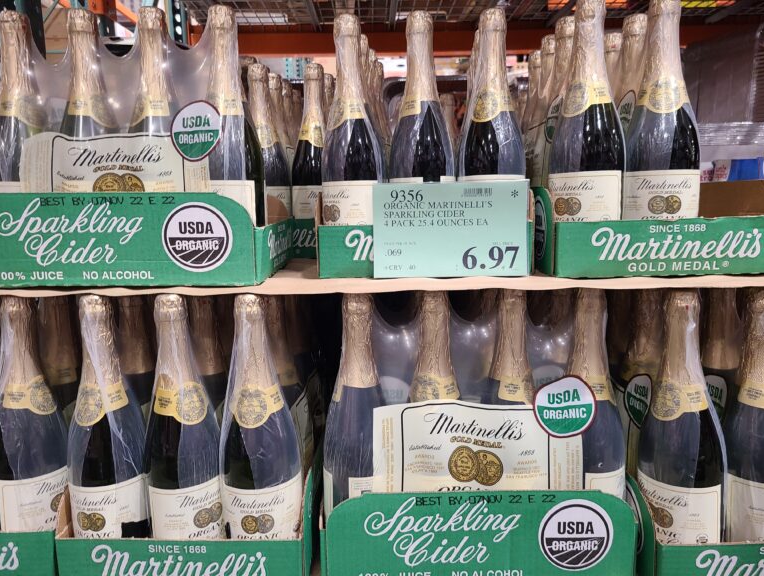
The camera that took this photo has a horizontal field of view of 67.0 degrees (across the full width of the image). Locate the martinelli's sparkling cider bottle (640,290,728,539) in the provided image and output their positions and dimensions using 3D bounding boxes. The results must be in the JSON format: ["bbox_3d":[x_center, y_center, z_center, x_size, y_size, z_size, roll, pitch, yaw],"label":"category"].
[{"bbox_3d":[0.316,0.153,0.608,0.083,0.310,0.083,-5,9,-28],"label":"martinelli's sparkling cider bottle"}]

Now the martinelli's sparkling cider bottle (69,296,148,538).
[{"bbox_3d":[-0.305,0.162,0.633,0.083,0.310,0.083,-2,8,-3],"label":"martinelli's sparkling cider bottle"}]

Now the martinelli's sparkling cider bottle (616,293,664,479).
[{"bbox_3d":[0.314,0.141,0.693,0.083,0.310,0.083,2,8,25],"label":"martinelli's sparkling cider bottle"}]

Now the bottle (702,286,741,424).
[{"bbox_3d":[0.406,0.139,0.693,0.083,0.310,0.083,3,9,31],"label":"bottle"}]

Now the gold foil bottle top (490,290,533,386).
[{"bbox_3d":[0.143,0.049,0.634,0.044,0.108,0.044,-1,8,0],"label":"gold foil bottle top"}]

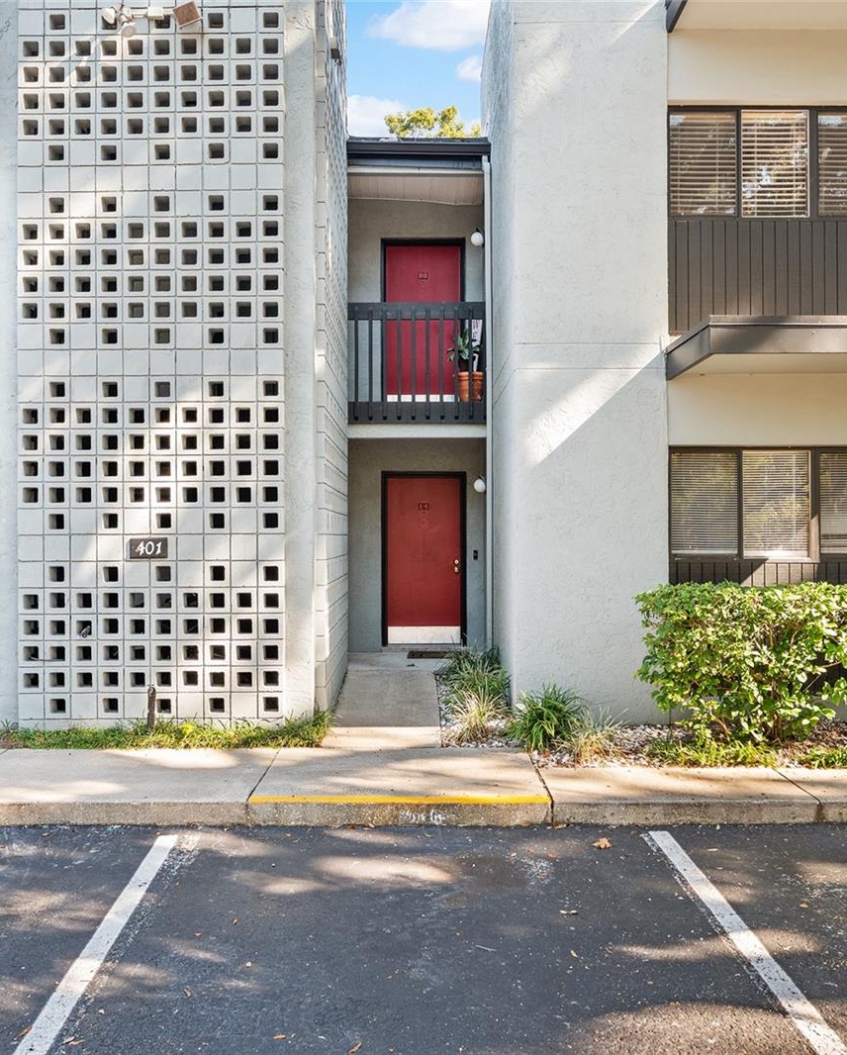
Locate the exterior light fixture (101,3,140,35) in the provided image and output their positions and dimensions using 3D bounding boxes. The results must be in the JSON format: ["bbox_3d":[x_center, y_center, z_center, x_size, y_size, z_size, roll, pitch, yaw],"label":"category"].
[{"bbox_3d":[-2.333,-3.911,8.460,0.280,0.230,0.190,0,-1,0],"label":"exterior light fixture"}]

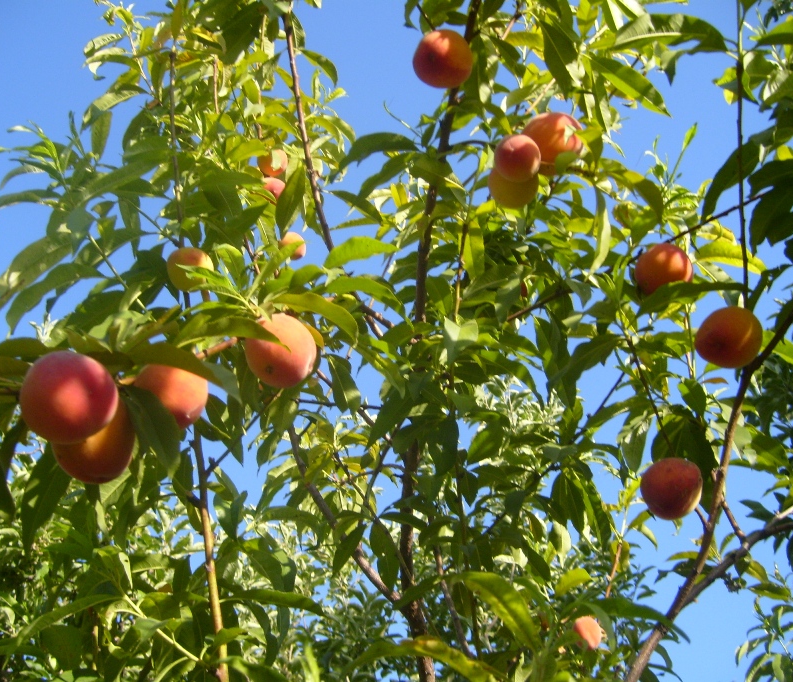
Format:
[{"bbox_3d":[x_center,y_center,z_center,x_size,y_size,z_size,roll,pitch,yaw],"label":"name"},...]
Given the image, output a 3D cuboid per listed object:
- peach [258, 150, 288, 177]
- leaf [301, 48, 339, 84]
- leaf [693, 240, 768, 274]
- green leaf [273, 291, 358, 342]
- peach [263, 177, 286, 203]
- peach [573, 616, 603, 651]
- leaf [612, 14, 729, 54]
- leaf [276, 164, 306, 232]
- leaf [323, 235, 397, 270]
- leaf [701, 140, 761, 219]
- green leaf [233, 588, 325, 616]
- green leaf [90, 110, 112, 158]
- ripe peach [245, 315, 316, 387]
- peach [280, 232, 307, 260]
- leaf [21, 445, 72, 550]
[{"bbox_3d":[-0.268,-0.386,2.000,0.065,0.065,0.065,0,-20,0],"label":"peach"},{"bbox_3d":[-0.149,-0.537,1.800,0.020,0.115,0.025,-50,-23,25],"label":"leaf"},{"bbox_3d":[0.406,-0.102,1.120,0.092,0.035,0.035,11,-12,3],"label":"leaf"},{"bbox_3d":[-0.074,-0.023,0.835,0.091,0.020,0.026,25,-23,19],"label":"green leaf"},{"bbox_3d":[-0.265,-0.330,2.000,0.058,0.058,0.058,0,-20,0],"label":"peach"},{"bbox_3d":[0.399,0.611,1.920,0.063,0.066,0.063,0,-22,0],"label":"peach"},{"bbox_3d":[0.309,-0.349,1.040,0.123,0.025,0.034,5,-28,19],"label":"leaf"},{"bbox_3d":[-0.189,-0.256,1.650,0.042,0.125,0.030,21,-9,4],"label":"leaf"},{"bbox_3d":[-0.051,-0.130,1.350,0.110,0.037,0.035,-11,-12,-3],"label":"leaf"},{"bbox_3d":[0.356,-0.172,0.980,0.020,0.124,0.033,29,-22,32],"label":"leaf"},{"bbox_3d":[-0.137,0.299,1.050,0.110,0.027,0.035,11,-12,3],"label":"green leaf"},{"bbox_3d":[-0.488,-0.342,1.520,0.030,0.100,0.012,3,-25,-18],"label":"green leaf"},{"bbox_3d":[-0.105,0.009,0.830,0.067,0.067,0.067,0,-22,0],"label":"ripe peach"},{"bbox_3d":[-0.235,-0.214,2.080,0.064,0.064,0.064,0,-22,0],"label":"peach"},{"bbox_3d":[-0.323,0.144,0.850,0.033,0.110,0.028,20,-9,4],"label":"leaf"}]

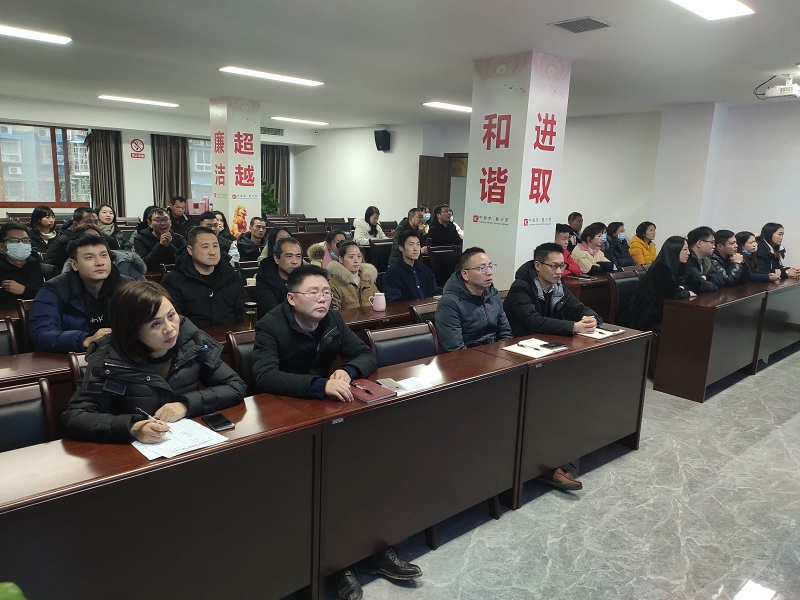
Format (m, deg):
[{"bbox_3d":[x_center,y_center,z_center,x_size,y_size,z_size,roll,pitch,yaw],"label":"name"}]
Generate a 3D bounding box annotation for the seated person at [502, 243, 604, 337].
[{"bbox_3d":[0.989,0.269,3.838,0.620,1.280,0.820,-9,15,-42],"label":"seated person"}]

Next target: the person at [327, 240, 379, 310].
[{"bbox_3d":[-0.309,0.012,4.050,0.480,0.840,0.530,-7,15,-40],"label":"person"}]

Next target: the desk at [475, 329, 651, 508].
[{"bbox_3d":[0.964,0.608,3.423,1.185,0.775,0.390,-8,14,-38],"label":"desk"}]

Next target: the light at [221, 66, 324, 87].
[{"bbox_3d":[-1.396,-2.486,6.444,1.200,0.060,0.300,-7,15,-40],"label":"light"}]

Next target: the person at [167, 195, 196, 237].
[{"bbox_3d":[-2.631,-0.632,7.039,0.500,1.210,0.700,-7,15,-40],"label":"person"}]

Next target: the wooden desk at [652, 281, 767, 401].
[{"bbox_3d":[2.710,0.340,4.998,1.191,0.775,0.390,-8,15,-41],"label":"wooden desk"}]

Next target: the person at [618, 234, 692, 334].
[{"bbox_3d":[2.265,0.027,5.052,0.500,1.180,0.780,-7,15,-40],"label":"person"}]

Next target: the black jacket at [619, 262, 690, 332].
[{"bbox_3d":[2.212,-0.037,5.058,0.500,0.640,0.660,-7,15,-40],"label":"black jacket"}]

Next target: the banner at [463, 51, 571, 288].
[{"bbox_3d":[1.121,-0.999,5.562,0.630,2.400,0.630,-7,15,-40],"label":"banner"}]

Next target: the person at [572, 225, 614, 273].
[{"bbox_3d":[2.120,-0.190,6.355,0.760,1.260,0.550,12,15,42],"label":"person"}]

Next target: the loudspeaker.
[{"bbox_3d":[-0.330,-2.999,10.881,0.300,0.410,0.270,11,26,38],"label":"loudspeaker"}]

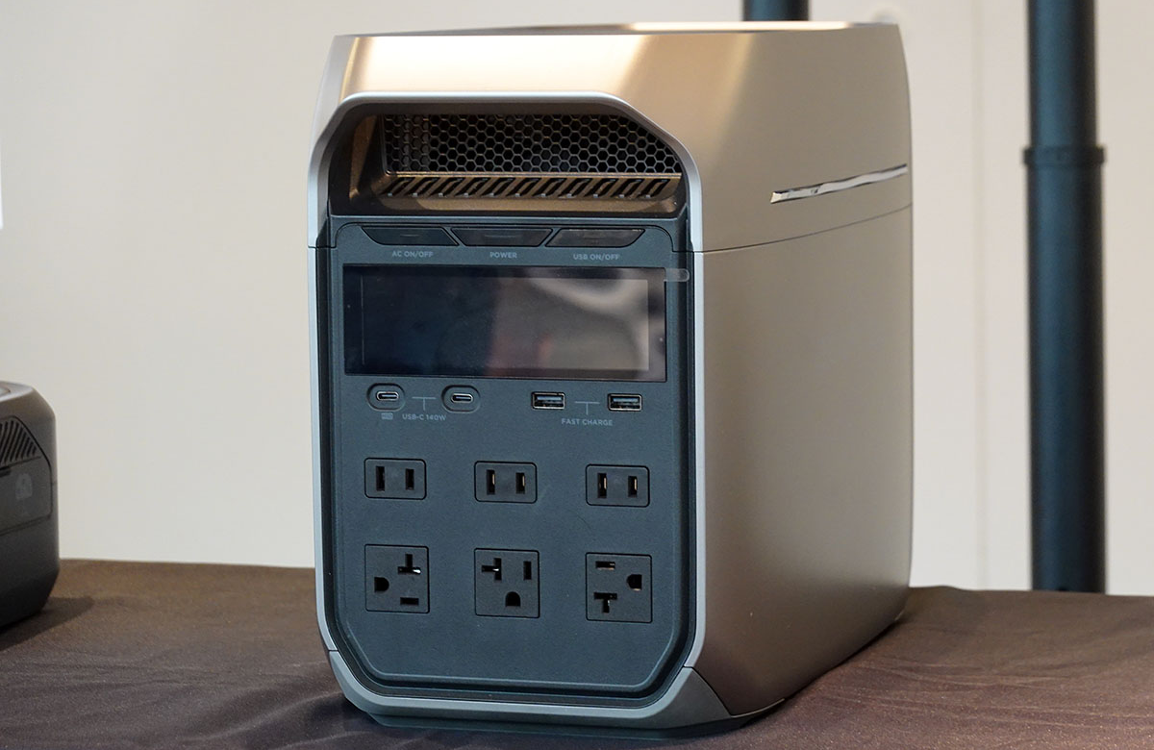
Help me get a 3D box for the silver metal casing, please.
[{"bbox_3d":[0.030,-0.015,1.505,0.202,0.285,0.398,1,6,17],"label":"silver metal casing"}]

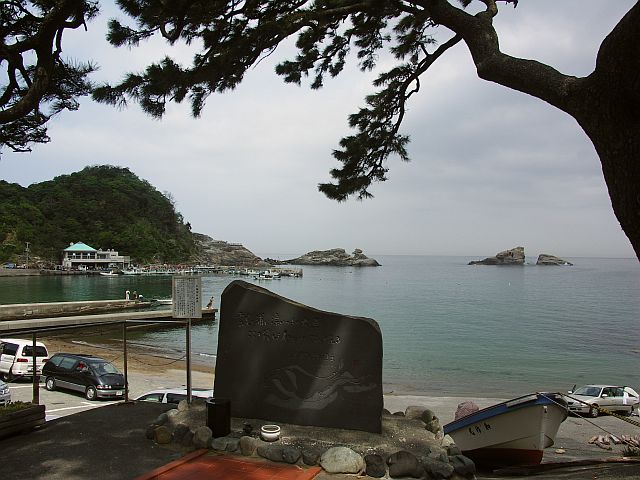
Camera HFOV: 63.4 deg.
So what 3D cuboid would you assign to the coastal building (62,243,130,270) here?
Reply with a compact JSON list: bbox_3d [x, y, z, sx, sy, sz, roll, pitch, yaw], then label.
[{"bbox_3d":[-77.000,5.800,178.000,20.000,9.500,11.000,2,-2,-30],"label":"coastal building"}]

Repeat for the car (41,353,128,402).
[{"bbox_3d":[-11.220,6.400,24.750,4.700,1.780,1.700,0,-2,28],"label":"car"}]

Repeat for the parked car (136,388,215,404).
[{"bbox_3d":[-5.300,6.350,19.400,4.450,1.460,1.700,0,-2,10],"label":"parked car"}]

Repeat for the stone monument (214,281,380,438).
[{"bbox_3d":[-0.225,1.205,5.600,1.780,1.510,0.300,0,-2,16],"label":"stone monument"}]

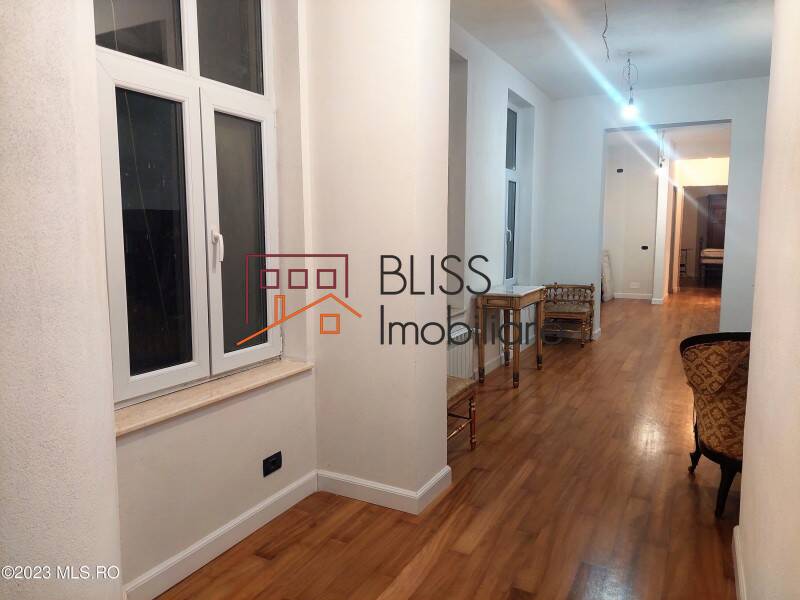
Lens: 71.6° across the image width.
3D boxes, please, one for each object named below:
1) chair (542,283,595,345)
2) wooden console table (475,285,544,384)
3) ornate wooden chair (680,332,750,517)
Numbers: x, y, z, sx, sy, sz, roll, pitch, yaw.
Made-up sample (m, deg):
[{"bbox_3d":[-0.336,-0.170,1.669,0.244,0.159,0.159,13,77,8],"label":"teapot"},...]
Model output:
[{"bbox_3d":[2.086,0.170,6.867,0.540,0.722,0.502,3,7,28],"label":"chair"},{"bbox_3d":[1.040,0.315,5.131,0.395,0.799,0.885,3,7,28],"label":"wooden console table"},{"bbox_3d":[1.694,0.548,2.578,0.670,0.875,0.650,2,7,18],"label":"ornate wooden chair"}]

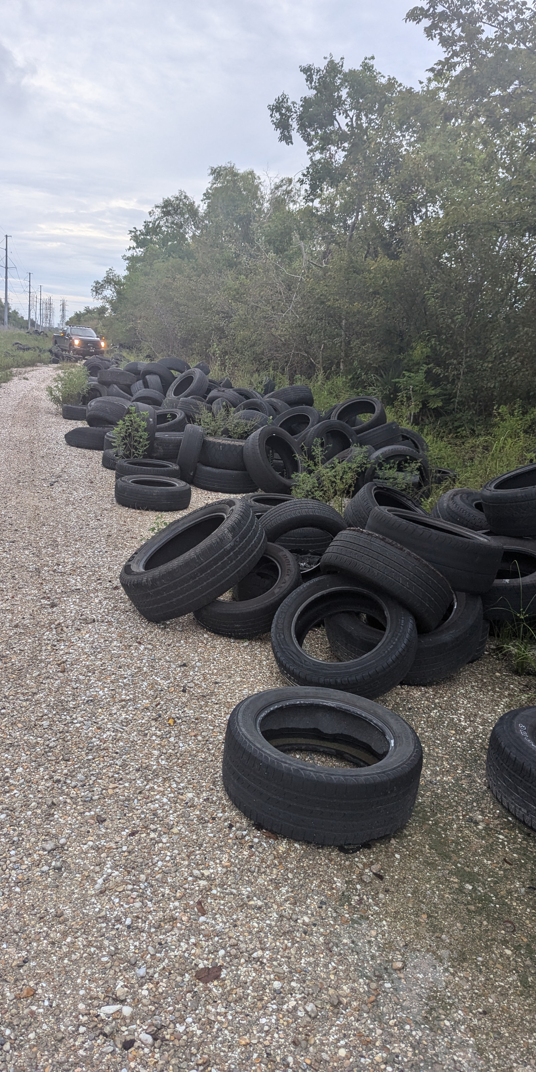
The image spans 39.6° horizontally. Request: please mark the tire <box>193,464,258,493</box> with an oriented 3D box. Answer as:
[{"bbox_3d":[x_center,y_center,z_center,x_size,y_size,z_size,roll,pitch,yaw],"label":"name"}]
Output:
[{"bbox_3d":[-0.455,-0.646,8.133,0.725,0.235,0.725,5,14,-4],"label":"tire"}]

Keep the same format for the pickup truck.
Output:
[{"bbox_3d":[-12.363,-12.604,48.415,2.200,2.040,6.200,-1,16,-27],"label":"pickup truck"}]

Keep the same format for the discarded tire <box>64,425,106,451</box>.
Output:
[{"bbox_3d":[-2.383,-1.334,10.047,0.709,0.260,0.709,4,8,-14],"label":"discarded tire"}]

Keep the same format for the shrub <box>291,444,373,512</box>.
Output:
[{"bbox_3d":[0.661,-0.600,7.725,0.700,0.630,0.600,3,14,-11],"label":"shrub"}]

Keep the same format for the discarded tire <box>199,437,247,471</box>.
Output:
[{"bbox_3d":[-0.475,-0.901,8.140,0.740,0.265,0.740,5,14,-4],"label":"discarded tire"}]

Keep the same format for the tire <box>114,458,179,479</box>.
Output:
[{"bbox_3d":[-1.258,-0.648,7.830,0.662,0.220,0.662,4,14,-9],"label":"tire"}]

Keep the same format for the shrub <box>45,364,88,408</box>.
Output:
[{"bbox_3d":[-4.131,-3.098,15.400,0.760,0.840,0.700,3,14,-11],"label":"shrub"}]

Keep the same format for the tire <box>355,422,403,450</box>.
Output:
[{"bbox_3d":[1.238,-1.131,8.700,0.680,0.205,0.680,-23,3,10],"label":"tire"}]

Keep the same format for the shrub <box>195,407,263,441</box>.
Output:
[{"bbox_3d":[-0.457,-1.286,8.905,0.680,0.460,0.550,3,14,-11],"label":"shrub"}]

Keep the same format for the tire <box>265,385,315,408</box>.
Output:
[{"bbox_3d":[0.298,-1.848,10.200,0.670,0.240,0.670,-9,-7,3],"label":"tire"}]

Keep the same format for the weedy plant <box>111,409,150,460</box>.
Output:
[{"bbox_3d":[-1.613,-1.156,8.724,0.400,0.620,0.380,3,14,-11],"label":"weedy plant"}]

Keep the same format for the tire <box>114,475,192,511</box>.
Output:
[{"bbox_3d":[-1.068,-0.402,6.931,0.698,0.212,0.698,4,14,-9],"label":"tire"}]

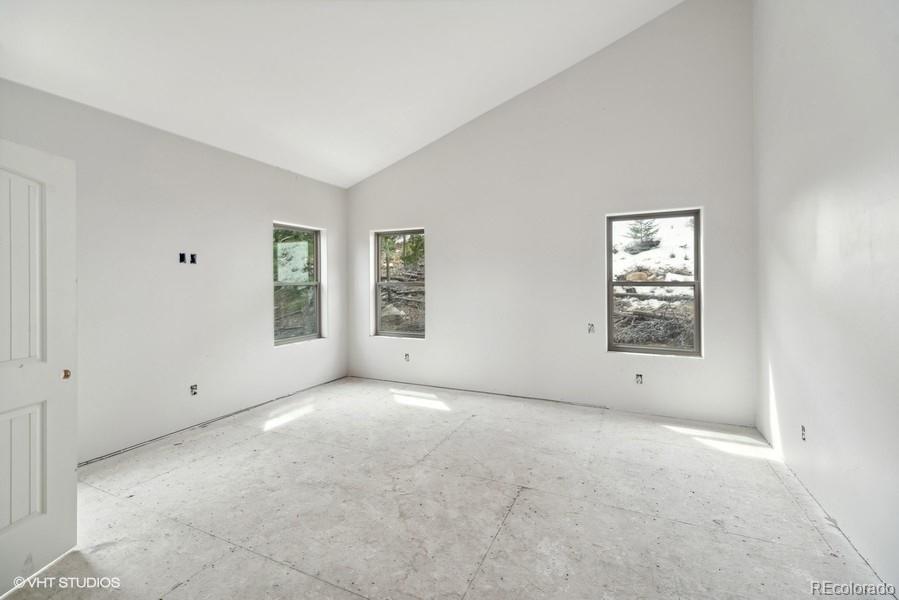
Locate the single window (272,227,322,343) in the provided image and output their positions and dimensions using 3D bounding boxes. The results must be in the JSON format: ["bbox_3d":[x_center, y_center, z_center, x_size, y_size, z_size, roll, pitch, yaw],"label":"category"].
[{"bbox_3d":[-2.056,-0.202,4.983,0.100,1.513,0.905,0,1,26],"label":"single window"}]

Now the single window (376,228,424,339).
[{"bbox_3d":[-0.710,-0.238,5.480,0.900,1.500,0.100,1,2,25],"label":"single window"}]

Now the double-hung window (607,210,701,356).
[{"bbox_3d":[2.219,-0.173,4.100,0.904,1.512,0.100,0,1,26],"label":"double-hung window"}]

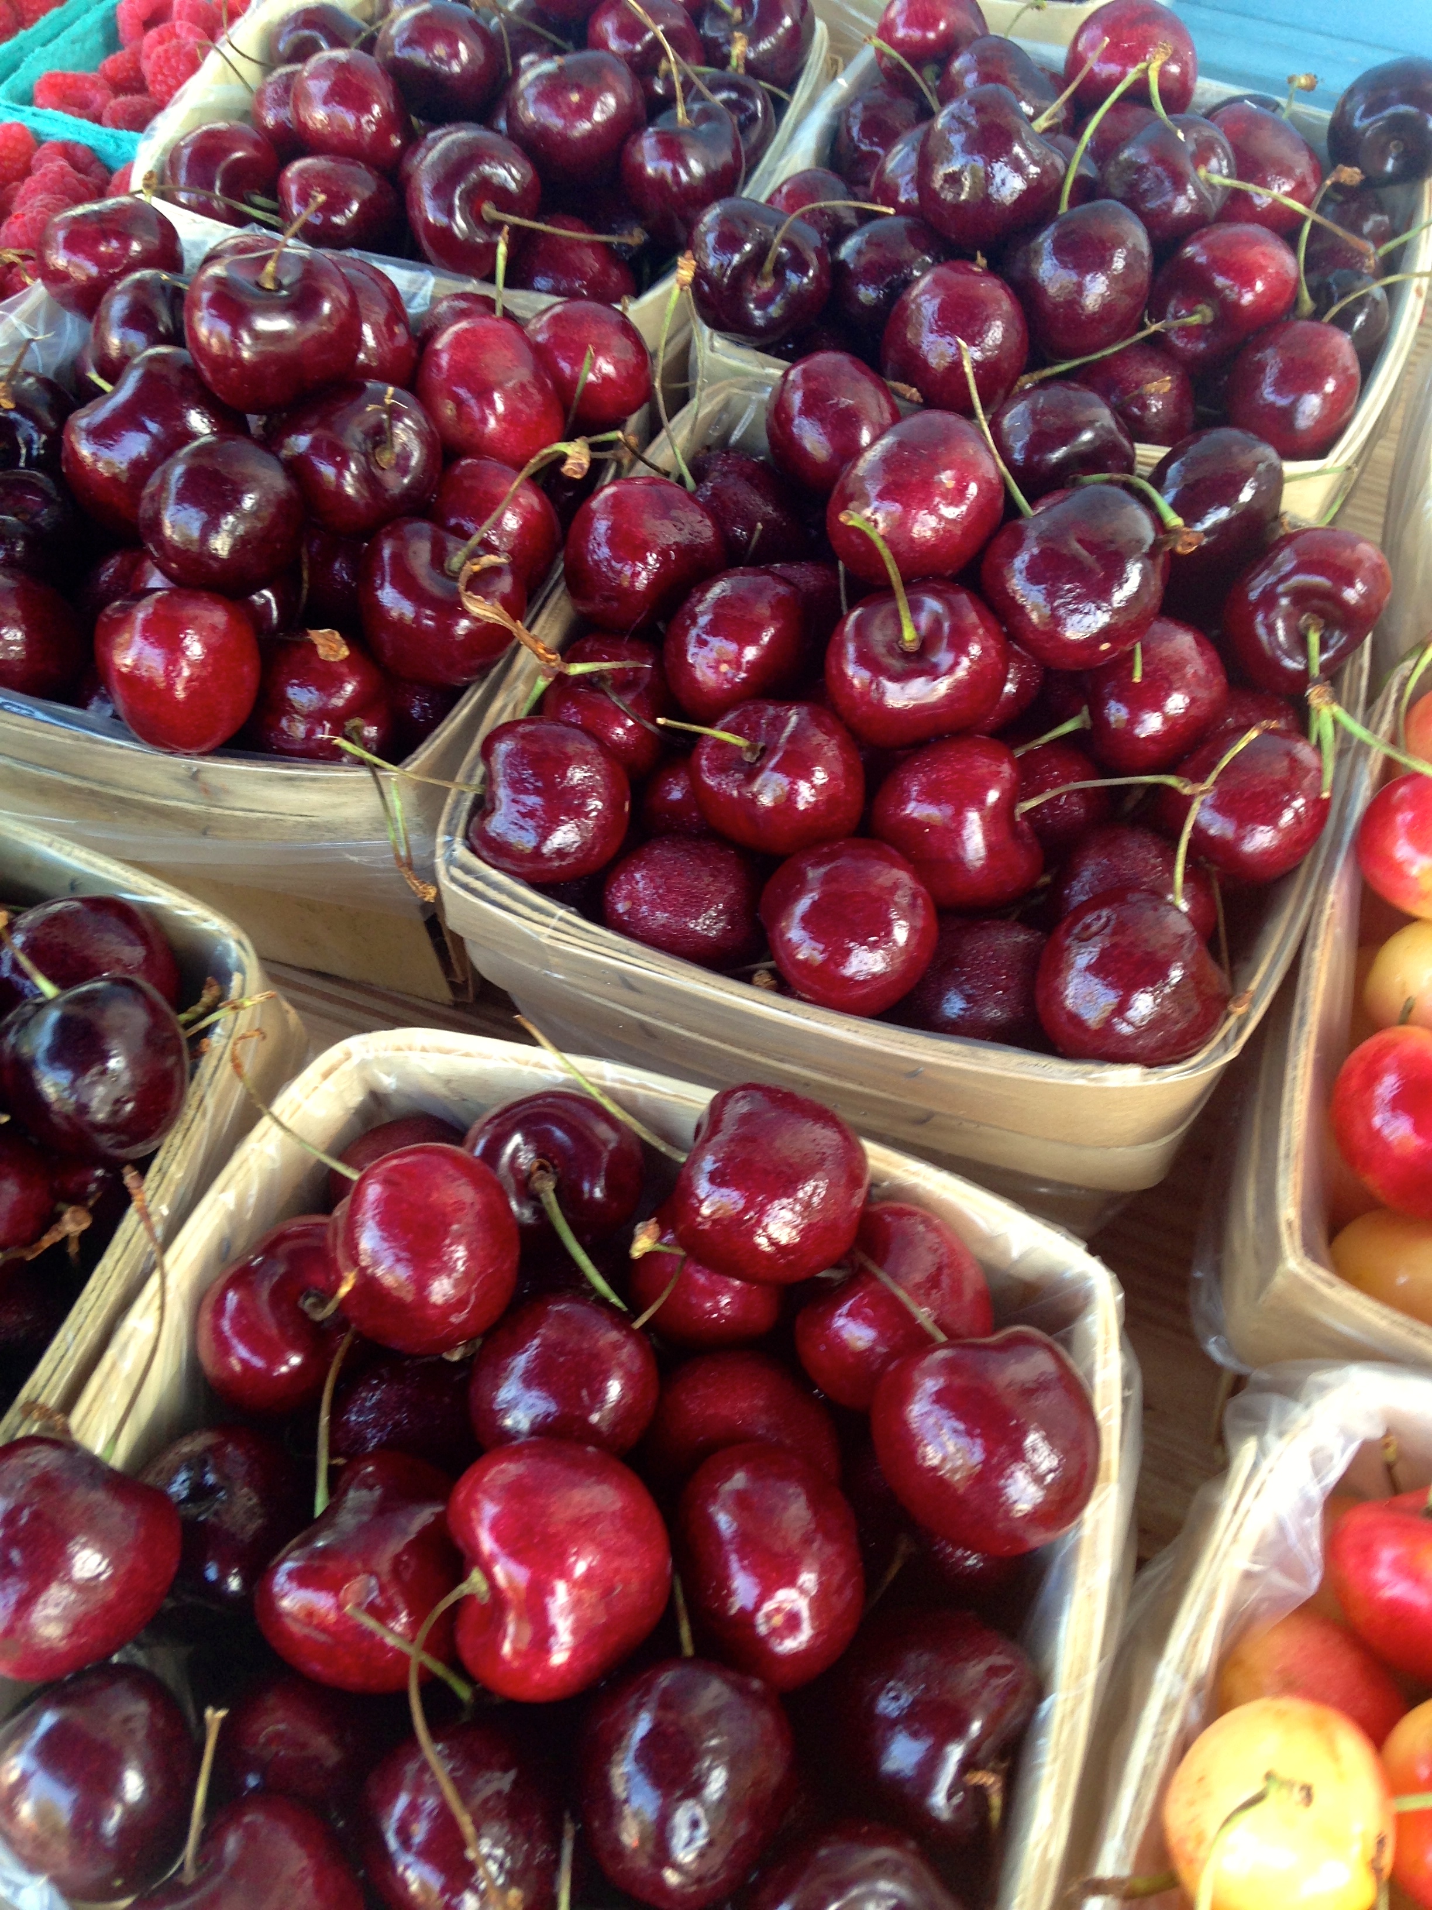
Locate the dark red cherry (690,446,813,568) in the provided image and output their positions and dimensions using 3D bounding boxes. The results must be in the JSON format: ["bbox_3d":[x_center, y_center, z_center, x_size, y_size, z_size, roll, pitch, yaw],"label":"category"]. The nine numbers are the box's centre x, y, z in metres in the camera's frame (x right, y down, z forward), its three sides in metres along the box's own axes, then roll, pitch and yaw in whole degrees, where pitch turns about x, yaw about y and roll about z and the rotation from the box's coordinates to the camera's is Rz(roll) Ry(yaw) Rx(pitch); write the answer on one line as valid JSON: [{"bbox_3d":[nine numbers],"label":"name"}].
[{"bbox_3d":[0.005,-0.080,0.328,0.025,0.025,0.025,-4,57,0],"label":"dark red cherry"}]

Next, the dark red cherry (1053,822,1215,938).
[{"bbox_3d":[0.063,-0.008,0.276,0.026,0.024,0.025,-4,57,0],"label":"dark red cherry"}]

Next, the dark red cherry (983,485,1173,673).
[{"bbox_3d":[0.055,-0.059,0.281,0.028,0.026,0.026,-4,57,0],"label":"dark red cherry"}]

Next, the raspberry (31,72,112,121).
[{"bbox_3d":[-0.156,-0.207,0.440,0.018,0.017,0.018,-4,57,0],"label":"raspberry"}]

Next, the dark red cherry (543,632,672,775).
[{"bbox_3d":[-0.017,-0.041,0.300,0.024,0.022,0.024,-1,60,2],"label":"dark red cherry"}]

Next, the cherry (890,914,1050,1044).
[{"bbox_3d":[0.039,0.005,0.274,0.025,0.024,0.025,-4,57,0],"label":"cherry"}]

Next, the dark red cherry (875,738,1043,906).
[{"bbox_3d":[0.036,-0.020,0.272,0.024,0.025,0.026,-13,84,3],"label":"dark red cherry"}]

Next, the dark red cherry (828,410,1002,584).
[{"bbox_3d":[0.032,-0.073,0.292,0.026,0.025,0.027,-1,102,-6],"label":"dark red cherry"}]

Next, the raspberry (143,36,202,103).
[{"bbox_3d":[-0.130,-0.212,0.438,0.017,0.018,0.017,-4,57,0],"label":"raspberry"}]

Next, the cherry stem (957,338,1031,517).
[{"bbox_3d":[0.047,-0.089,0.308,0.003,0.034,0.002,-28,23,0],"label":"cherry stem"}]

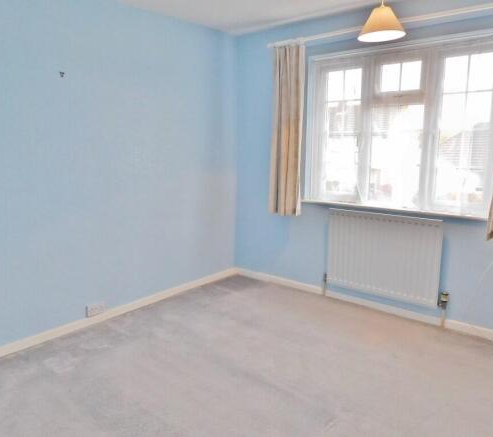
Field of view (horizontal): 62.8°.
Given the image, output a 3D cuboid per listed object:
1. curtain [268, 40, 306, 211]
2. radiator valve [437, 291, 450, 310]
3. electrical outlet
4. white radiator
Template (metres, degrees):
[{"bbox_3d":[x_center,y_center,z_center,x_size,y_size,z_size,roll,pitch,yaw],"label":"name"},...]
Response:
[{"bbox_3d":[0.348,-0.759,3.609,0.310,1.460,0.120,8,12,38],"label":"curtain"},{"bbox_3d":[1.444,0.599,2.960,0.066,0.134,0.050,8,12,38],"label":"radiator valve"},{"bbox_3d":[-1.118,0.672,3.009,0.034,0.087,0.146,8,12,38],"label":"electrical outlet"},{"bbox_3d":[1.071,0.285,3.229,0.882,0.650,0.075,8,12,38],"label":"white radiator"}]

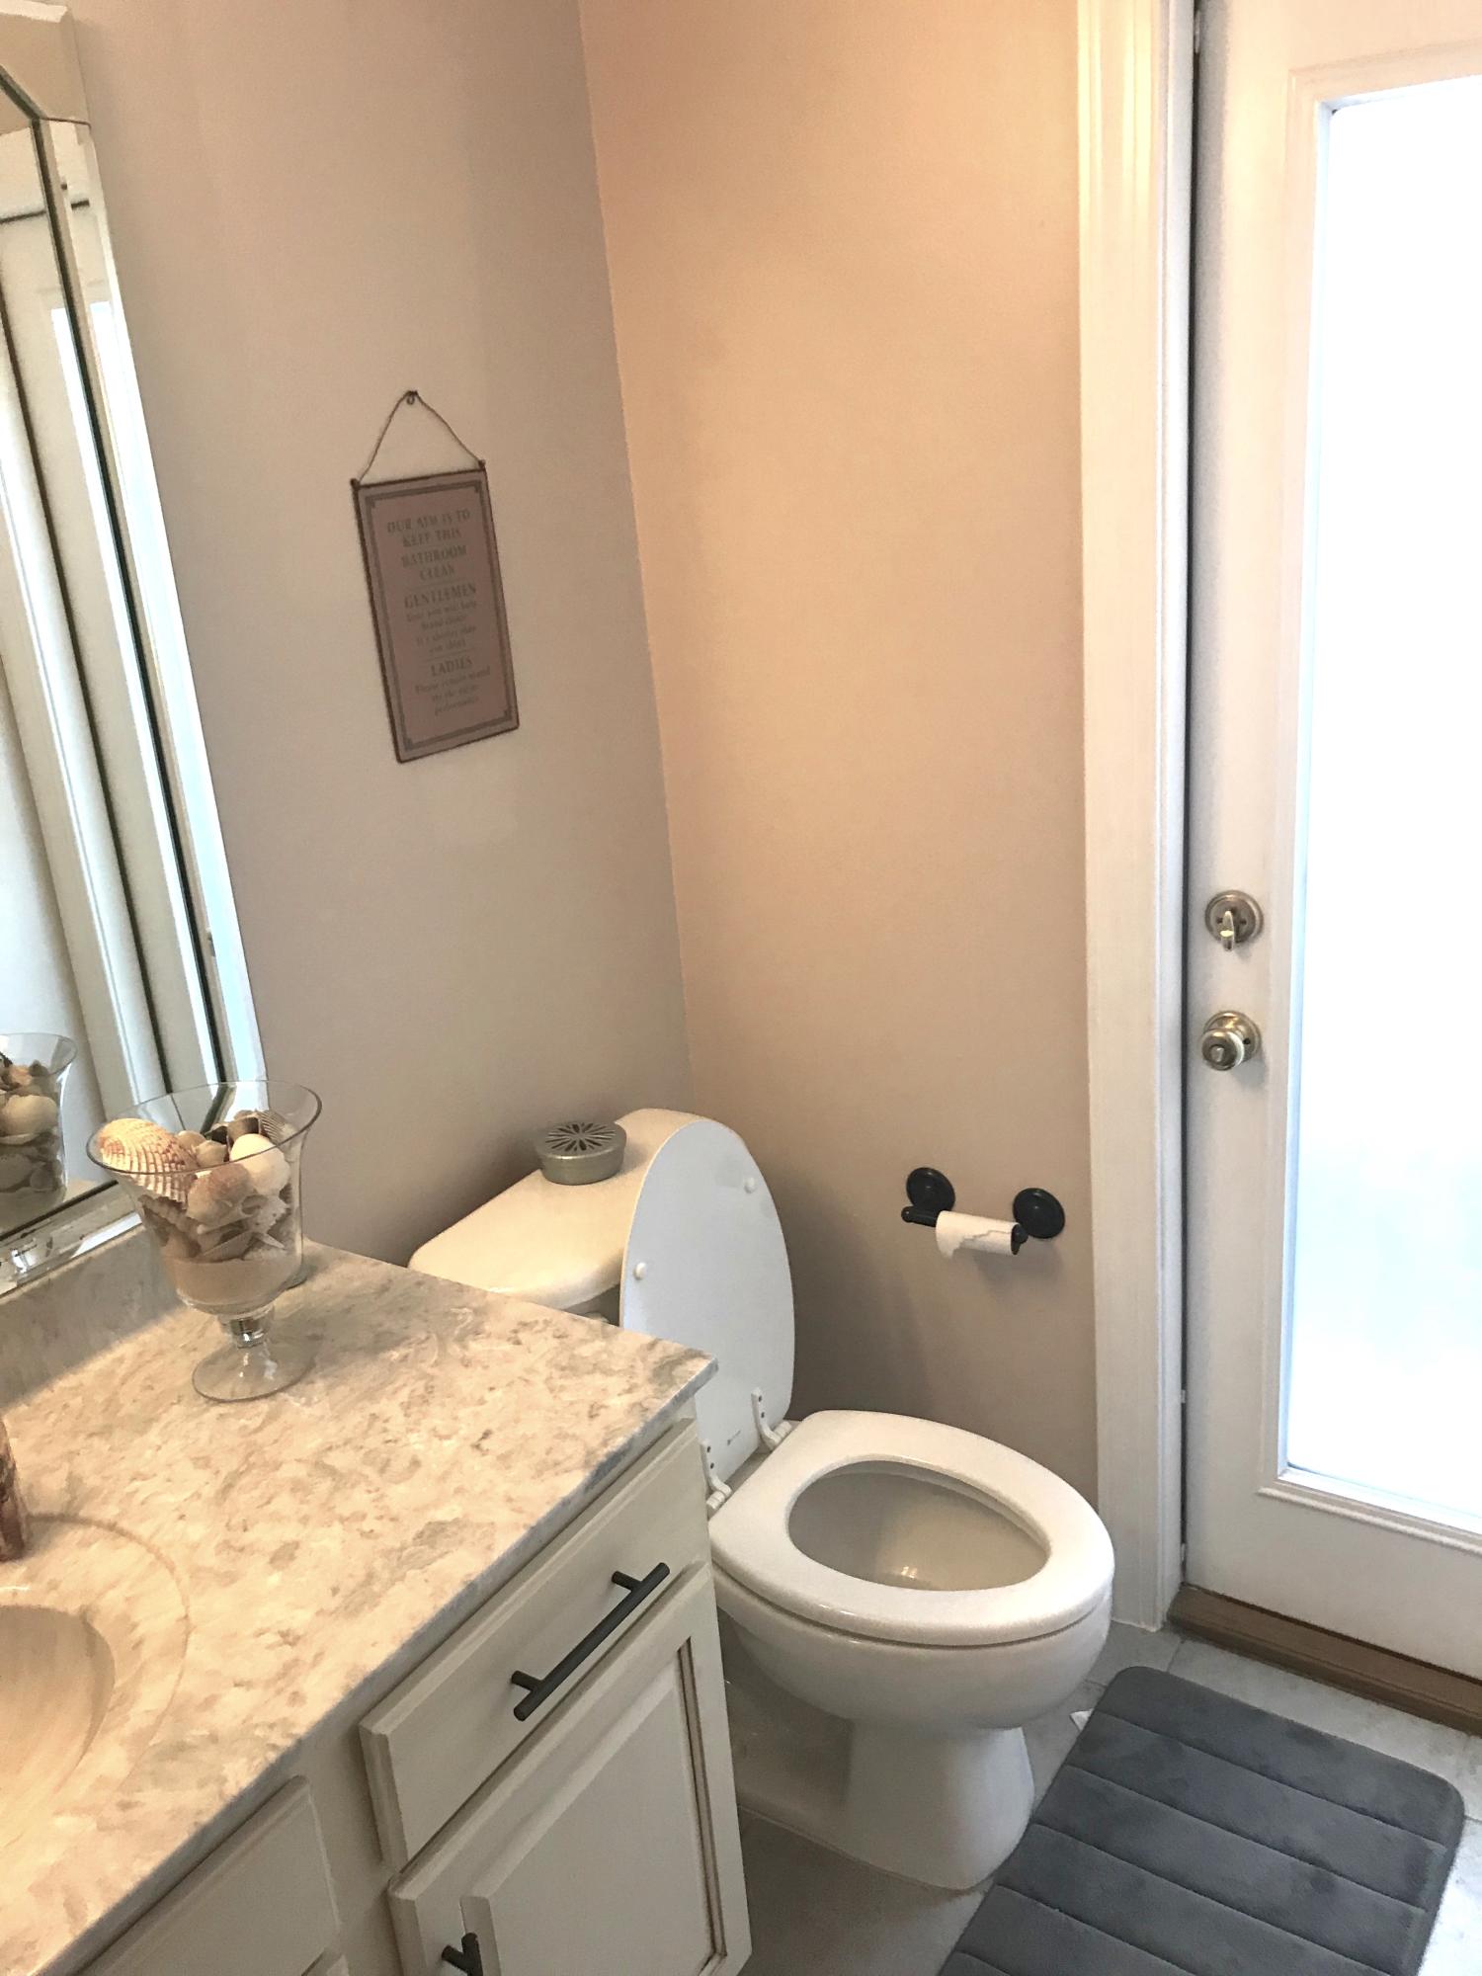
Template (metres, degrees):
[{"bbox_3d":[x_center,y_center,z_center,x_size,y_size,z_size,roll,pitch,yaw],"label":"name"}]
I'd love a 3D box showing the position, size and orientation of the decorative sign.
[{"bbox_3d":[-0.330,-0.419,1.791,0.012,0.292,0.200,8,24,33],"label":"decorative sign"}]

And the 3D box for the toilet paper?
[{"bbox_3d":[0.298,0.312,2.035,0.107,0.045,0.047,8,24,33],"label":"toilet paper"}]

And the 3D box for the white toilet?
[{"bbox_3d":[0.075,0.562,1.883,0.750,0.830,0.450,8,24,33],"label":"white toilet"}]

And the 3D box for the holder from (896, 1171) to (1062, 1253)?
[{"bbox_3d":[0.296,0.294,2.065,0.230,0.068,0.084,8,24,33],"label":"holder"}]

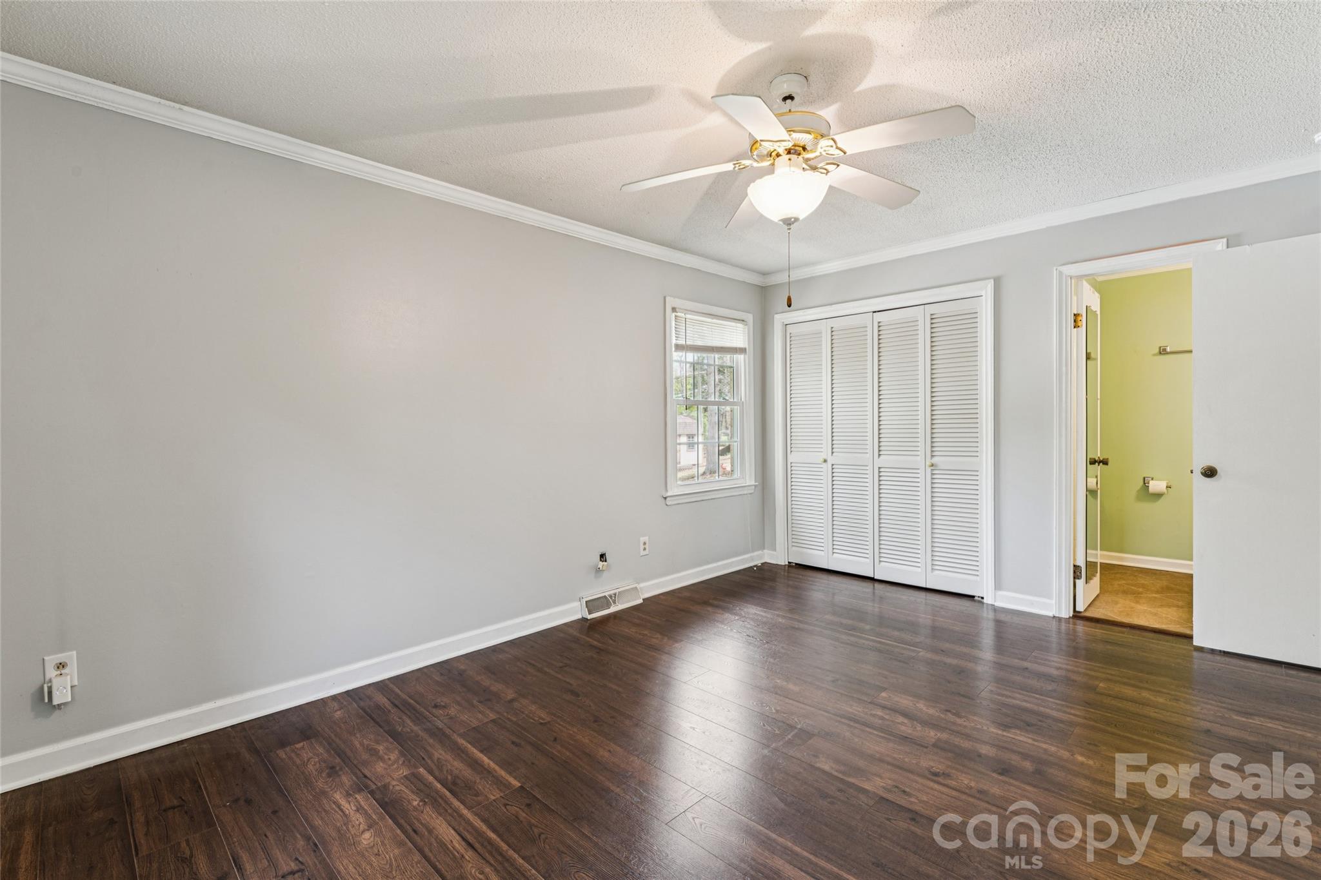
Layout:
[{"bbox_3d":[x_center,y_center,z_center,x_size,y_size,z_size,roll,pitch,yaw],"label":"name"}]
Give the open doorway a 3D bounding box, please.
[{"bbox_3d":[2.710,0.060,3.339,0.595,2.044,0.130,1,2,45],"label":"open doorway"}]

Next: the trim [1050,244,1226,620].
[{"bbox_3d":[2.663,0.024,3.307,0.744,2.119,0.028,1,2,45],"label":"trim"}]

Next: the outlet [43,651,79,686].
[{"bbox_3d":[-2.107,0.814,2.064,0.009,0.123,0.078,1,2,45],"label":"outlet"}]

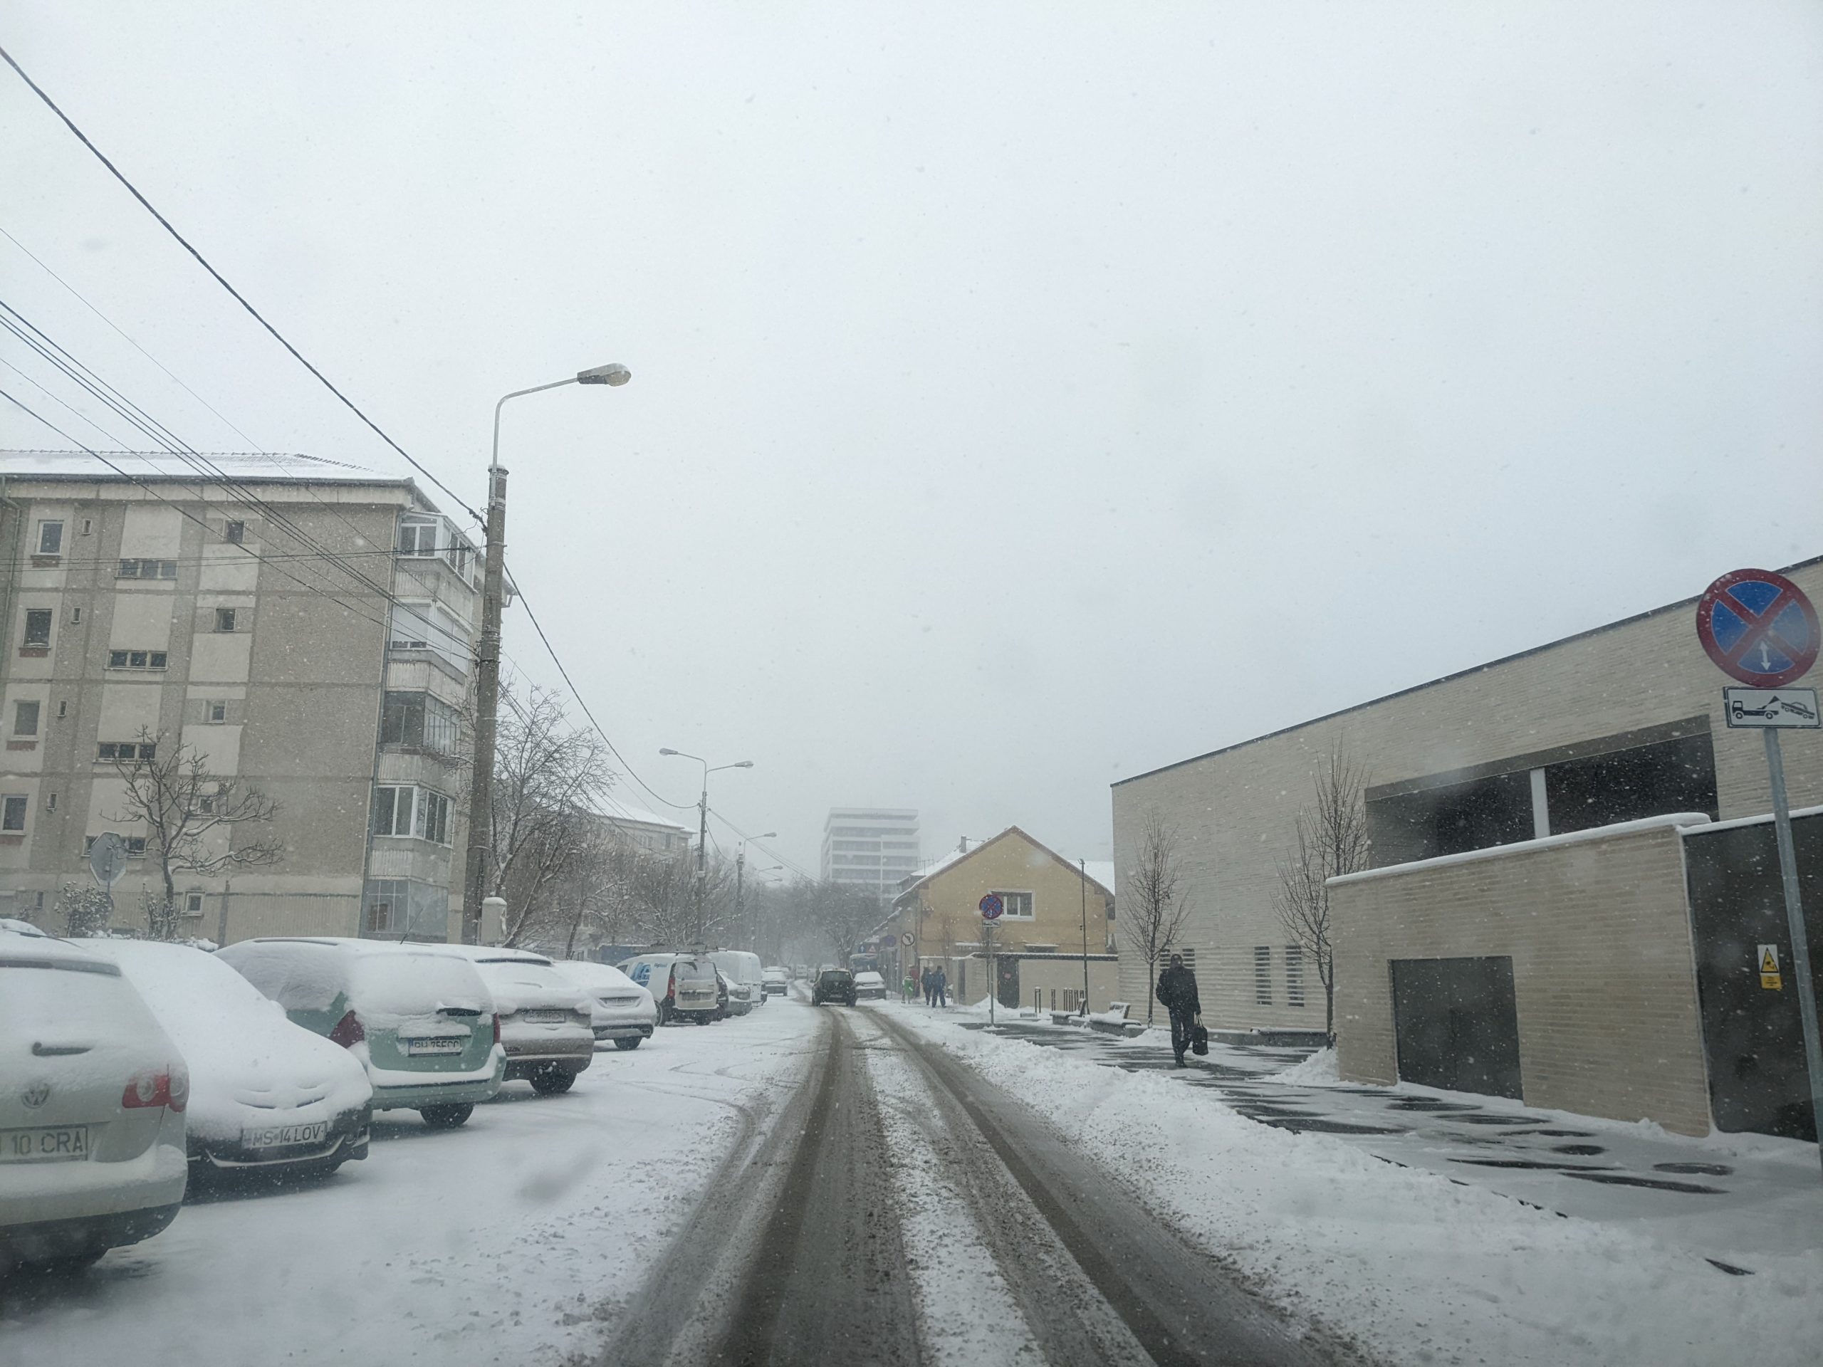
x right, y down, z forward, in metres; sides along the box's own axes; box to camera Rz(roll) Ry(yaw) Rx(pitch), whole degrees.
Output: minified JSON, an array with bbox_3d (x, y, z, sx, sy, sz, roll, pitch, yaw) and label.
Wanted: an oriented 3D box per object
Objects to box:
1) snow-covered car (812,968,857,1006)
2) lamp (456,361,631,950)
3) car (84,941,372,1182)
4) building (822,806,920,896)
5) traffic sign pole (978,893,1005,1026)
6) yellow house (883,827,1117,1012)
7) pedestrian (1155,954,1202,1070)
[{"bbox_3d":[-3.465,13.357,62.541,1.830,1.670,4.320,1,-12,-5],"label":"snow-covered car"},{"bbox_3d":[-5.301,0.289,20.560,1.980,10.350,0.380,1,-12,-4],"label":"lamp"},{"bbox_3d":[-5.200,2.396,9.185,4.050,1.500,1.740,-8,-14,33],"label":"car"},{"bbox_3d":[-8.571,45.253,303.092,19.500,36.000,16.000,2,-12,-10],"label":"building"},{"bbox_3d":[1.940,6.814,35.149,0.600,3.300,0.120,0,-12,0],"label":"traffic sign pole"},{"bbox_3d":[3.652,11.257,67.110,9.900,7.600,12.000,1,-12,-4],"label":"yellow house"},{"bbox_3d":[3.951,4.860,21.055,0.600,1.660,0.450,3,-12,-12],"label":"pedestrian"}]

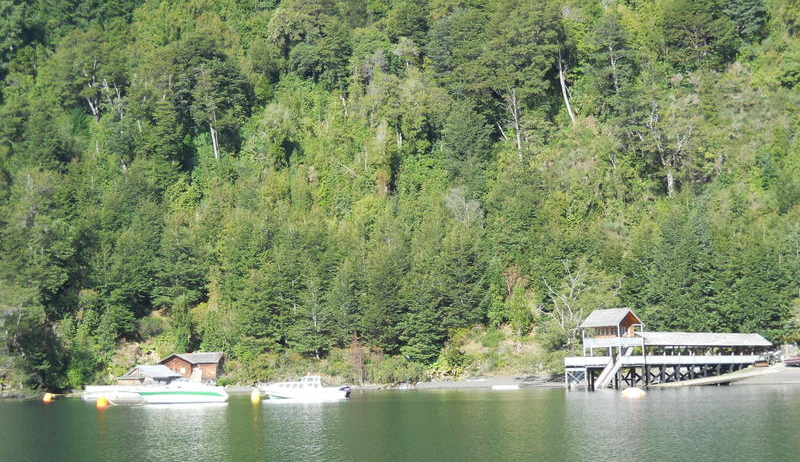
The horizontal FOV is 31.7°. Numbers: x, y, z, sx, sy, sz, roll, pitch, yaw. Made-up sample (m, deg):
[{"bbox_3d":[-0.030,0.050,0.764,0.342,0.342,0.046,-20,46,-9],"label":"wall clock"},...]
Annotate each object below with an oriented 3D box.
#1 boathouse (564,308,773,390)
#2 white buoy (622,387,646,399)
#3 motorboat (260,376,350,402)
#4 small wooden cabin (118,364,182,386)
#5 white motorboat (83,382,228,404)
[{"bbox_3d":[32.836,14.269,171.000,27.000,9.400,6.800,3,-7,-31],"label":"boathouse"},{"bbox_3d":[19.951,13.789,120.000,1.950,0.950,1.950,-1,-6,0],"label":"white buoy"},{"bbox_3d":[-8.907,14.624,131.000,8.300,2.350,2.800,0,-6,-7],"label":"motorboat"},{"bbox_3d":[-31.865,18.325,180.000,6.200,3.000,5.500,3,-7,-35],"label":"small wooden cabin"},{"bbox_3d":[-21.406,14.188,124.000,12.400,2.050,3.200,-1,-6,-3],"label":"white motorboat"}]

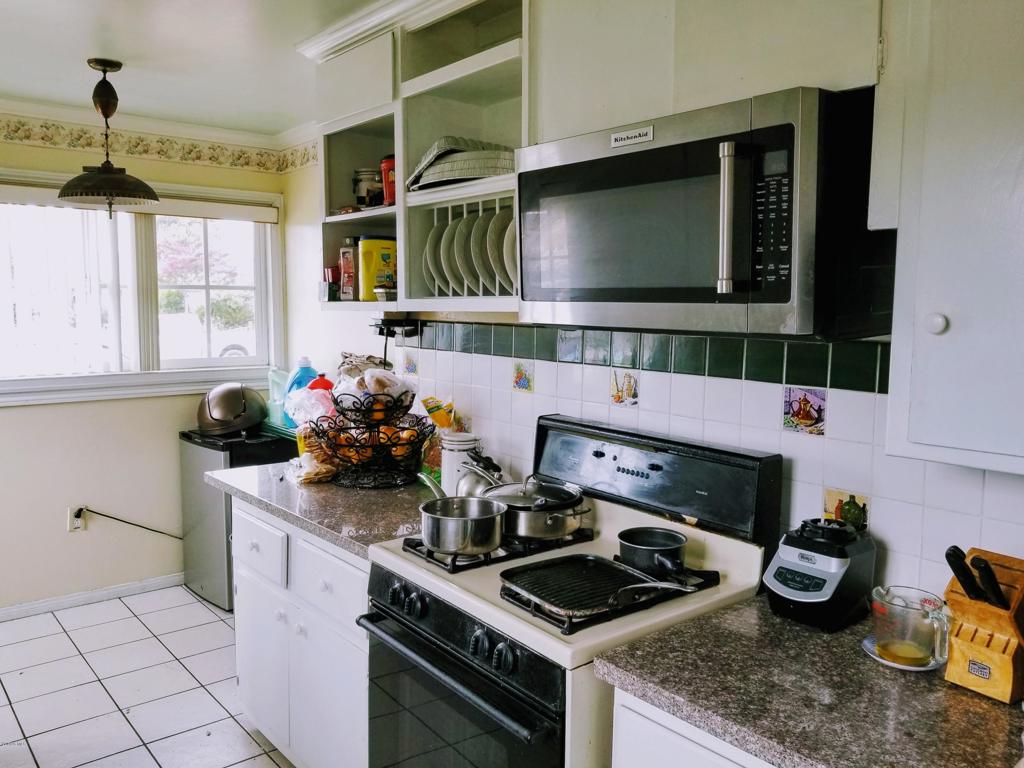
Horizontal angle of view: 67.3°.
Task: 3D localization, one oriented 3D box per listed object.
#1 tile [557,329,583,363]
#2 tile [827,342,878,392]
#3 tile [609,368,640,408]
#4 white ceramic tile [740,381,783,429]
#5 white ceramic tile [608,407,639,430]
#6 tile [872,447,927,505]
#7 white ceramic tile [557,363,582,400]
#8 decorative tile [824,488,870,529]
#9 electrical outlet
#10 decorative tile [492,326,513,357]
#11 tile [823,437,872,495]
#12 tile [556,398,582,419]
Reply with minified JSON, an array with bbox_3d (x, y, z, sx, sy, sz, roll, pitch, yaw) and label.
[{"bbox_3d":[0.184,-0.113,2.334,0.010,0.100,0.107,-3,7,-40],"label":"tile"},{"bbox_3d":[0.760,-0.036,1.702,0.010,0.105,0.108,-4,8,-40],"label":"tile"},{"bbox_3d":[0.327,0.013,2.214,0.010,0.108,0.108,-4,8,-40],"label":"tile"},{"bbox_3d":[0.604,0.050,1.848,0.010,0.107,0.107,-3,7,-40],"label":"white ceramic tile"},{"bbox_3d":[0.321,0.121,2.197,0.008,0.108,0.108,-3,7,-40],"label":"white ceramic tile"},{"bbox_3d":[0.829,0.192,1.642,0.010,0.108,0.108,-4,8,-40],"label":"tile"},{"bbox_3d":[0.181,-0.006,2.352,0.010,0.108,0.108,-3,7,-40],"label":"white ceramic tile"},{"bbox_3d":[0.761,0.298,1.749,0.009,0.108,0.108,-5,8,-40],"label":"decorative tile"},{"bbox_3d":[-2.186,0.681,3.872,0.073,0.117,0.008,-3,7,-40],"label":"electrical outlet"},{"bbox_3d":[-0.030,-0.150,2.626,0.009,0.108,0.108,-5,8,-40],"label":"decorative tile"},{"bbox_3d":[0.744,0.179,1.698,0.008,0.108,0.108,-3,7,-40],"label":"tile"},{"bbox_3d":[0.179,0.103,2.362,0.010,0.108,0.108,-3,7,-40],"label":"tile"}]

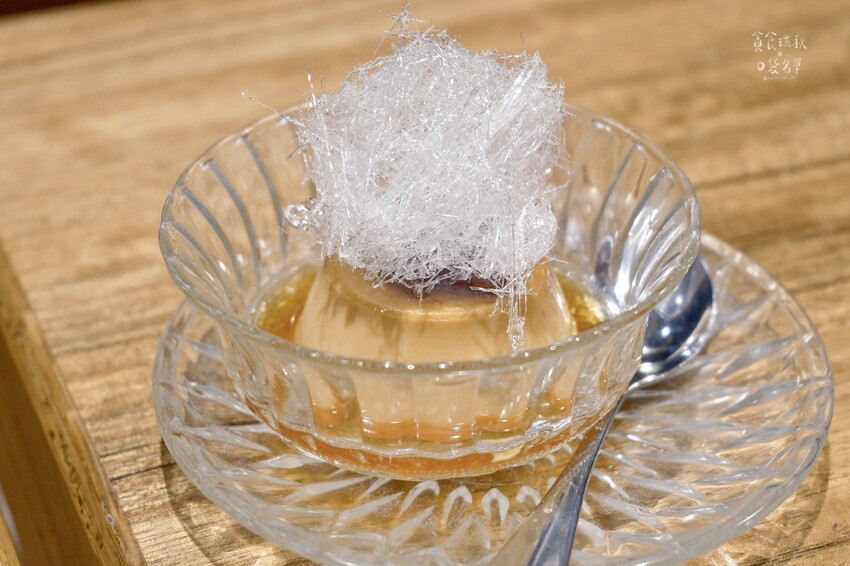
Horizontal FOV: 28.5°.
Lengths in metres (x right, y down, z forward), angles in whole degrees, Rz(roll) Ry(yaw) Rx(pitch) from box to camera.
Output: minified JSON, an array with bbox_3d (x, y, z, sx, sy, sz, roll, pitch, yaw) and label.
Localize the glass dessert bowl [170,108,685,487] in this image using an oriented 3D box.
[{"bbox_3d":[0.001,0.002,0.387,0.120,0.046,0.120,-1,34,0],"label":"glass dessert bowl"}]

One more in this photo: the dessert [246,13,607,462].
[{"bbox_3d":[0.001,-0.018,0.373,0.077,0.082,0.076,-1,34,0],"label":"dessert"}]

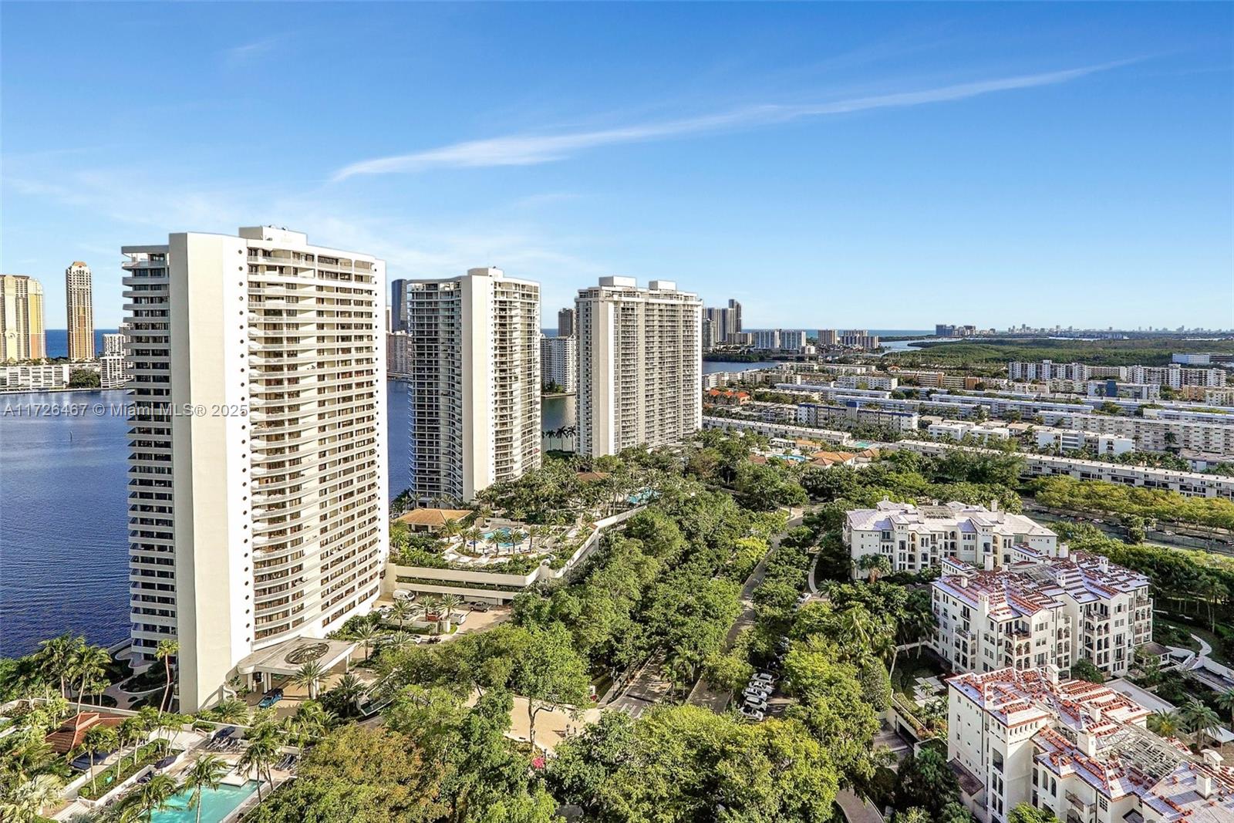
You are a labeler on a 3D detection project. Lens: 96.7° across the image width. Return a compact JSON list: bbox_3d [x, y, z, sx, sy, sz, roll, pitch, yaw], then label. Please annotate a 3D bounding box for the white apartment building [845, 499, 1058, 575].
[{"bbox_3d":[91.700,37.000,159.000,53.000,18.000,21.000,0,7,4],"label":"white apartment building"}]

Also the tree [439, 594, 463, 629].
[{"bbox_3d":[-39.916,48.112,132.000,5.700,7.800,5.600,-2,5,-17],"label":"tree"}]

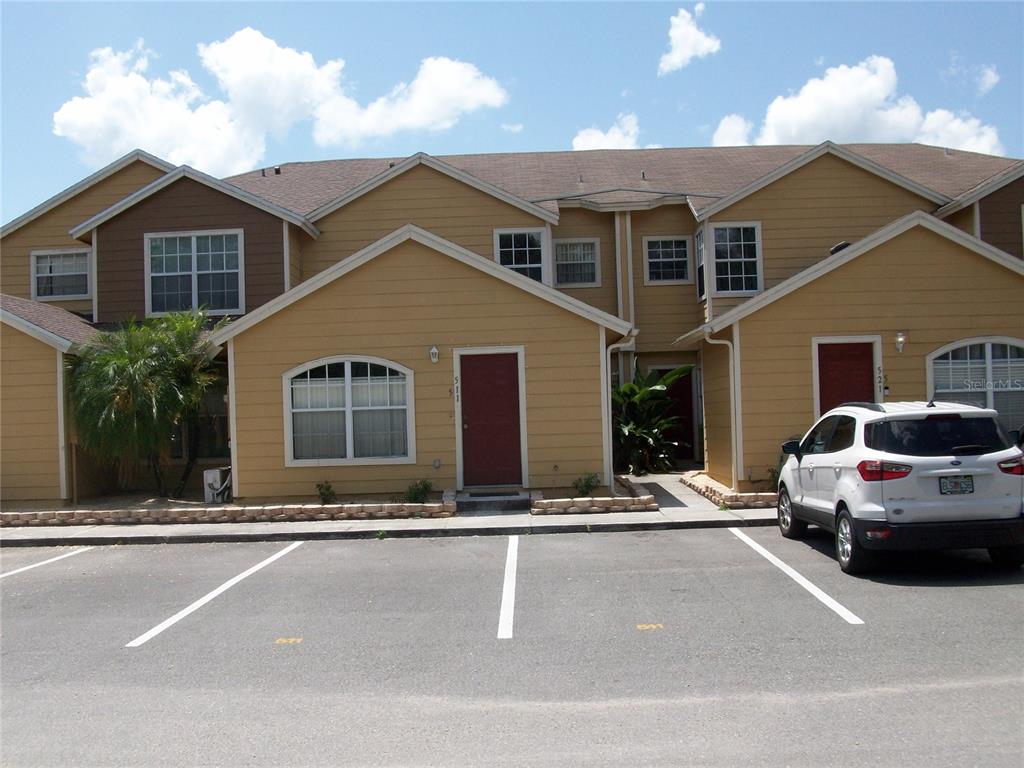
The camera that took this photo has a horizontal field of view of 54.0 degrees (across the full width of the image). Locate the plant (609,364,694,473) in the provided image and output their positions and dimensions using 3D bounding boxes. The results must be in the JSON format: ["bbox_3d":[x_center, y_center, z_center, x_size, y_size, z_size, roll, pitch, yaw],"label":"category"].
[{"bbox_3d":[2.597,0.687,18.931,1.594,2.106,1.500,-2,-1,2],"label":"plant"}]

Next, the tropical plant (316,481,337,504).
[{"bbox_3d":[-2.826,1.653,15.320,0.306,0.365,0.300,-2,-1,2],"label":"tropical plant"}]

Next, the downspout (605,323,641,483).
[{"bbox_3d":[1.706,0.413,15.707,0.506,2.528,0.150,-2,-1,2],"label":"downspout"}]

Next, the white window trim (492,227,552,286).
[{"bbox_3d":[0.191,-2.488,21.023,1.143,1.526,0.100,-2,-1,2],"label":"white window trim"}]

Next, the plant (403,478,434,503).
[{"bbox_3d":[-1.416,1.620,15.232,0.425,0.378,0.400,-2,-1,2],"label":"plant"}]

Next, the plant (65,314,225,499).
[{"bbox_3d":[-6.483,0.372,17.881,2.621,3.251,2.300,-2,-1,2],"label":"plant"}]

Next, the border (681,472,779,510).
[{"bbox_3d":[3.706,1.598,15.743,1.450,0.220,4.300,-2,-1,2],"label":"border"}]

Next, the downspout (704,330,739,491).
[{"bbox_3d":[3.263,0.404,15.664,0.526,2.505,0.150,-2,-1,2],"label":"downspout"}]

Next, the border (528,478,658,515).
[{"bbox_3d":[1.209,1.690,15.635,1.800,0.210,3.450,-2,-1,2],"label":"border"}]

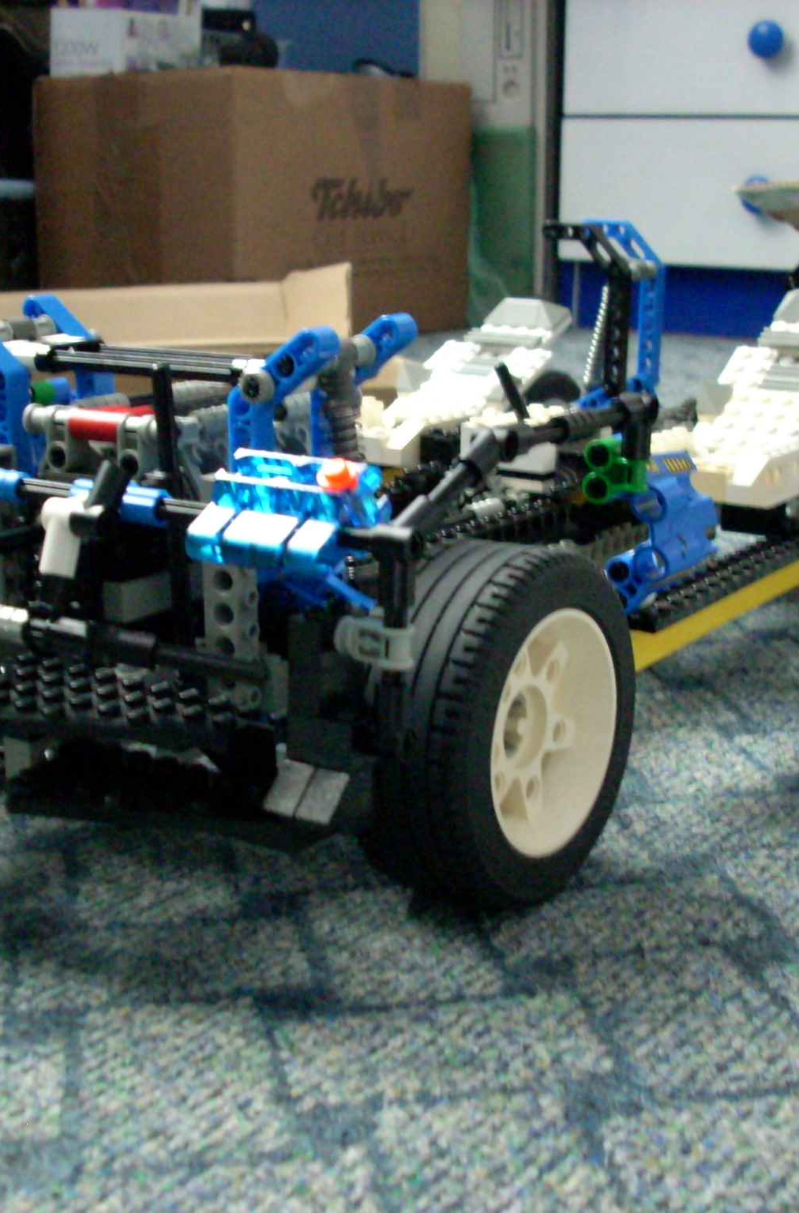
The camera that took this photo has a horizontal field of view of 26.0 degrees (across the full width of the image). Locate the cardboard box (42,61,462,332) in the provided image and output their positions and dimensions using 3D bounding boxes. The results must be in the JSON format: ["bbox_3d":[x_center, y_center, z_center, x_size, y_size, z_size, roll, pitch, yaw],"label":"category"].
[{"bbox_3d":[-0.158,-0.449,1.947,0.312,0.271,0.371,12,18,39],"label":"cardboard box"}]

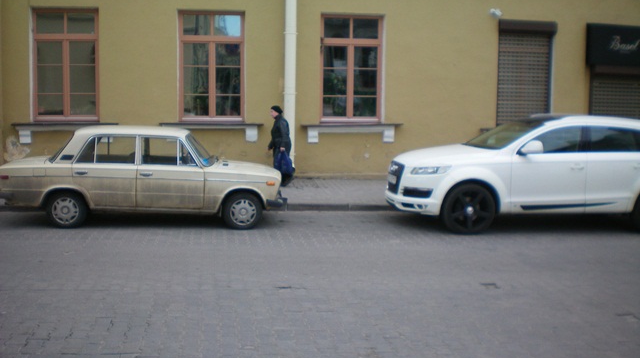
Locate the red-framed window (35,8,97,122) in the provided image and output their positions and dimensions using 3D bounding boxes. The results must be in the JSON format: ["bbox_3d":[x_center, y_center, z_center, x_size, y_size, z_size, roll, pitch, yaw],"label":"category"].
[{"bbox_3d":[-5.406,-2.427,14.925,1.380,2.360,0.120,0,6,-8],"label":"red-framed window"}]

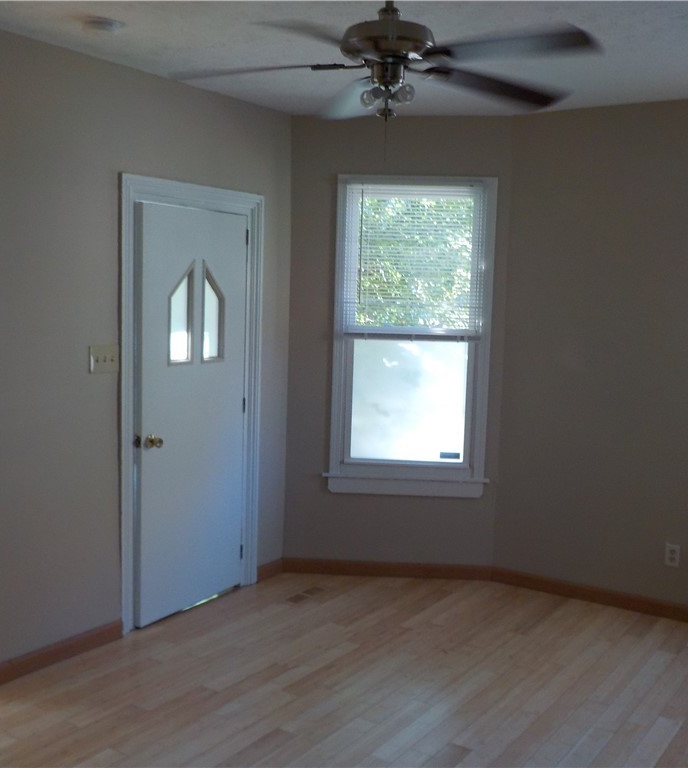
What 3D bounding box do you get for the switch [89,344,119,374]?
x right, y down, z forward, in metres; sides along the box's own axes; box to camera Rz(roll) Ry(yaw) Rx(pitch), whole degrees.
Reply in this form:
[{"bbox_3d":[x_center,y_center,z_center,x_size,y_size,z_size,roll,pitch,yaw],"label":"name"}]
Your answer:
[{"bbox_3d":[-1.060,-0.107,3.955,0.012,0.115,0.163,5,7,33],"label":"switch"}]

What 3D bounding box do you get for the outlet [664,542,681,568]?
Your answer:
[{"bbox_3d":[1.683,0.883,4.548,0.071,0.115,0.008,5,7,33],"label":"outlet"}]

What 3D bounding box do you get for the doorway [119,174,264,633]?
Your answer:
[{"bbox_3d":[-0.771,0.087,4.503,0.125,2.136,1.012,5,7,33],"label":"doorway"}]

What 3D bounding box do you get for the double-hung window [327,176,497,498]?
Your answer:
[{"bbox_3d":[0.379,-0.255,5.035,0.943,1.799,0.110,2,6,4],"label":"double-hung window"}]

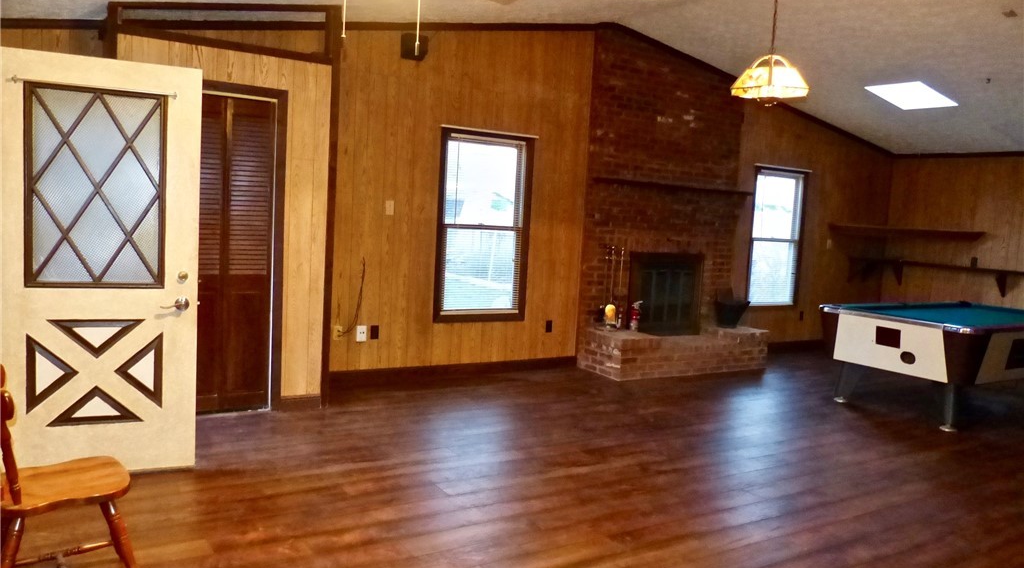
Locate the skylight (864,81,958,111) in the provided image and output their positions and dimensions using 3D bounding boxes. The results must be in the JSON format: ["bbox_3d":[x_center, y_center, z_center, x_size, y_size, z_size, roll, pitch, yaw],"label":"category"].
[{"bbox_3d":[3.966,-1.879,7.341,0.744,0.070,0.545,11,0,-33],"label":"skylight"}]

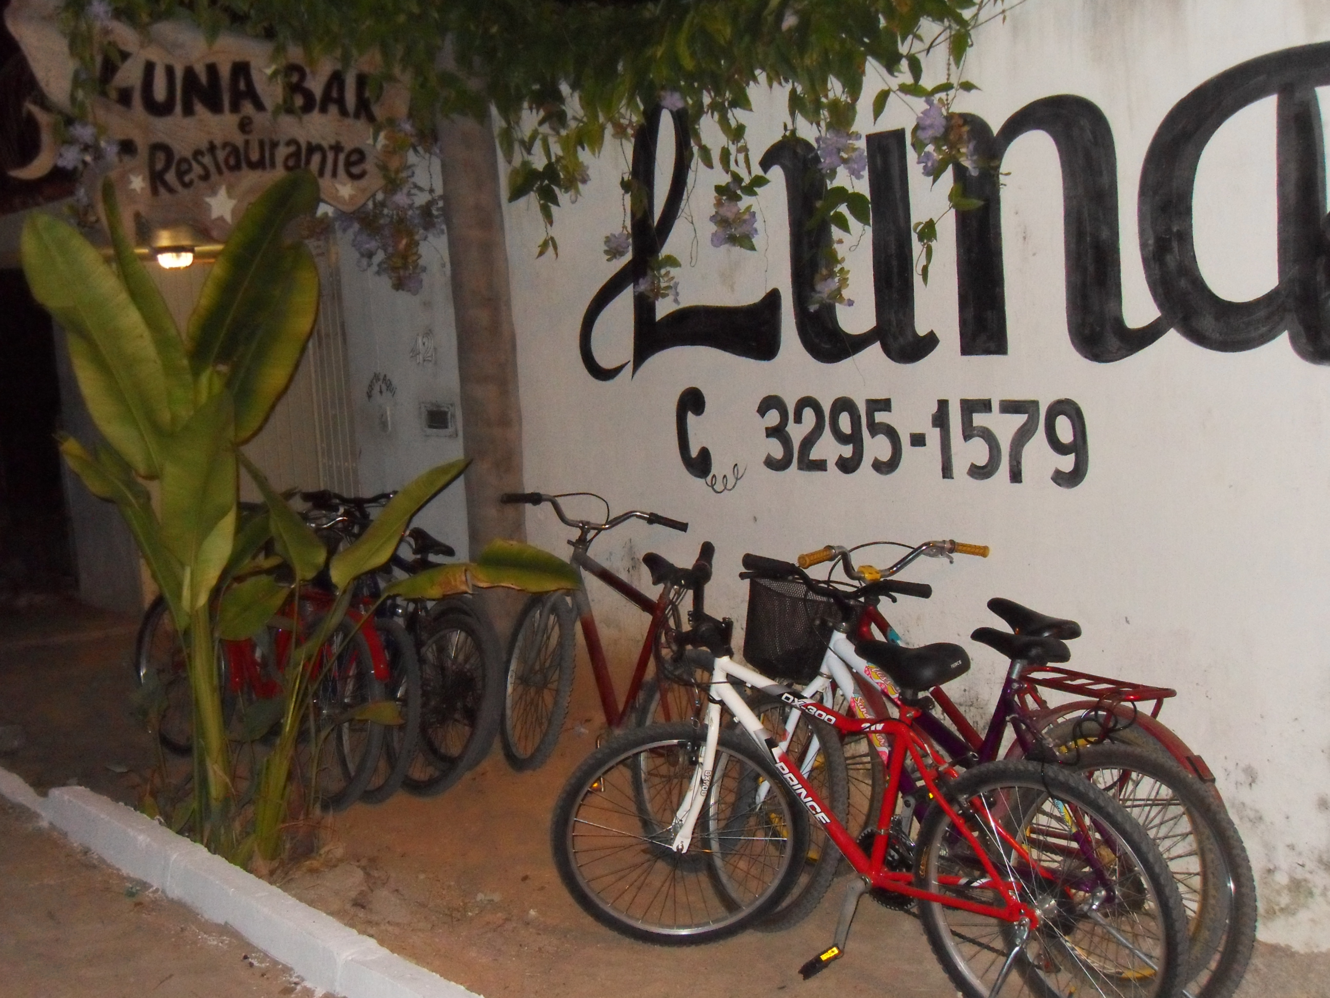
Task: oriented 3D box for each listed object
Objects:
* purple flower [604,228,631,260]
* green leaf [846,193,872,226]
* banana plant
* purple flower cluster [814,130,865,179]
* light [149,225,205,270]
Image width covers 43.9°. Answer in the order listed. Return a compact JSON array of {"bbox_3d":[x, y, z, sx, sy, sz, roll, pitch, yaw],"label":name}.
[{"bbox_3d":[-0.156,-0.840,5.450,0.089,0.104,0.080,-2,7,18],"label":"purple flower"},{"bbox_3d":[0.540,-0.806,4.600,0.073,0.093,0.040,0,8,24],"label":"green leaf"},{"bbox_3d":[-1.110,0.039,5.000,1.580,2.040,1.200,-4,7,-6],"label":"banana plant"},{"bbox_3d":[0.502,-0.986,4.720,0.145,0.142,0.125,-2,8,7],"label":"purple flower cluster"},{"bbox_3d":[-2.421,-1.248,8.200,0.270,0.220,0.260,-5,7,-17],"label":"light"}]

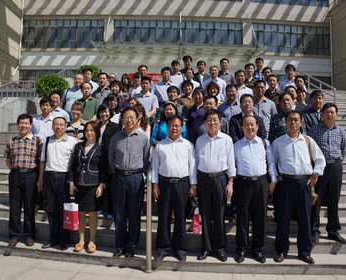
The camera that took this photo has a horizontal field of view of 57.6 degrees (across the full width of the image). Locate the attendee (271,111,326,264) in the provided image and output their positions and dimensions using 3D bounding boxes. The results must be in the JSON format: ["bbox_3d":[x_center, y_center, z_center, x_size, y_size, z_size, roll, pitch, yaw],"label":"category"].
[{"bbox_3d":[1.452,0.528,3.645,0.600,1.731,0.320,0,-1,16],"label":"attendee"}]

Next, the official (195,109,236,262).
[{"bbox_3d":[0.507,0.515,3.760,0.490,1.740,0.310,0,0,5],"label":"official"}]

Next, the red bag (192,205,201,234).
[{"bbox_3d":[0.283,0.965,3.800,0.090,0.320,0.220,0,0,13],"label":"red bag"}]

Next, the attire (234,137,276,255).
[{"bbox_3d":[0.948,0.646,3.665,0.500,1.374,0.280,0,-1,11],"label":"attire"}]

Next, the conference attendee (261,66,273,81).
[{"bbox_3d":[2.078,-0.749,6.936,0.470,1.710,0.280,0,-1,9],"label":"conference attendee"}]

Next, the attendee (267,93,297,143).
[{"bbox_3d":[1.557,0.221,4.365,0.490,1.750,0.290,0,-1,9],"label":"attendee"}]

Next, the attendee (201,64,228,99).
[{"bbox_3d":[0.920,-0.762,7.000,0.500,1.740,0.300,0,0,6],"label":"attendee"}]

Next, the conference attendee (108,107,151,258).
[{"bbox_3d":[-0.518,0.481,3.745,0.510,1.750,0.310,0,-1,0],"label":"conference attendee"}]

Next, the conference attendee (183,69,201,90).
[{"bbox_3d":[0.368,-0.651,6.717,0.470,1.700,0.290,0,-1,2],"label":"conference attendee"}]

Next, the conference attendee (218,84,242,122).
[{"bbox_3d":[0.972,-0.070,5.250,0.490,1.710,0.290,1,0,3],"label":"conference attendee"}]

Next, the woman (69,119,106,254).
[{"bbox_3d":[-1.090,0.581,3.970,0.480,1.610,0.300,0,0,-5],"label":"woman"}]

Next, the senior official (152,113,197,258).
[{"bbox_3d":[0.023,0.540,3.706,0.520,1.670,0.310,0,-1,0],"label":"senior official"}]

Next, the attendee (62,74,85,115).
[{"bbox_3d":[-2.040,-0.508,6.650,0.500,1.740,0.300,0,0,-10],"label":"attendee"}]

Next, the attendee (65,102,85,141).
[{"bbox_3d":[-1.526,0.203,5.000,0.440,1.580,0.280,1,0,-6],"label":"attendee"}]

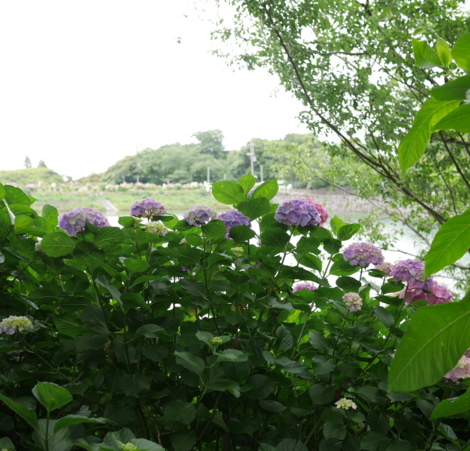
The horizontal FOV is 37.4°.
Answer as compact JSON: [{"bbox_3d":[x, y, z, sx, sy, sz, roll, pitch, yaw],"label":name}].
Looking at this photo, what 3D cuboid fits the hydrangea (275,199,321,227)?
[{"bbox_3d":[0.204,-0.041,2.250,0.152,0.092,0.150,0,3,0],"label":"hydrangea"}]

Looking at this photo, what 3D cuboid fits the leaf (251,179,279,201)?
[{"bbox_3d":[0.097,-0.113,2.200,0.089,0.070,0.060,-1,3,-15],"label":"leaf"}]

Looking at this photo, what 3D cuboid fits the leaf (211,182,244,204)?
[{"bbox_3d":[-0.019,-0.104,2.200,0.105,0.075,0.060,1,3,15],"label":"leaf"}]

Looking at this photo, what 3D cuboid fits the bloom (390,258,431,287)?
[{"bbox_3d":[0.597,0.162,2.350,0.144,0.097,0.145,0,3,0],"label":"bloom"}]

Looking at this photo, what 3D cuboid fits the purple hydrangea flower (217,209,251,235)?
[{"bbox_3d":[-0.002,-0.007,2.600,0.127,0.097,0.125,0,3,0],"label":"purple hydrangea flower"}]

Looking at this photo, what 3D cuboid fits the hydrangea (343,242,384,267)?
[{"bbox_3d":[0.456,0.102,2.450,0.152,0.085,0.145,0,3,0],"label":"hydrangea"}]

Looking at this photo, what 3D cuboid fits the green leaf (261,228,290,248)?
[{"bbox_3d":[0.142,0.045,2.400,0.100,0.069,0.060,0,3,0],"label":"green leaf"}]

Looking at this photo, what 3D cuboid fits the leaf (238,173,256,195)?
[{"bbox_3d":[0.039,-0.134,2.260,0.062,0.072,0.045,0,3,0],"label":"leaf"}]

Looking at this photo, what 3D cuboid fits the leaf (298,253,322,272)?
[{"bbox_3d":[0.265,0.134,2.450,0.088,0.078,0.050,0,3,0],"label":"leaf"}]

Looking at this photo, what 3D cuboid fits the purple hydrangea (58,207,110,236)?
[{"bbox_3d":[-0.449,-0.010,2.070,0.161,0.088,0.150,0,3,0],"label":"purple hydrangea"}]

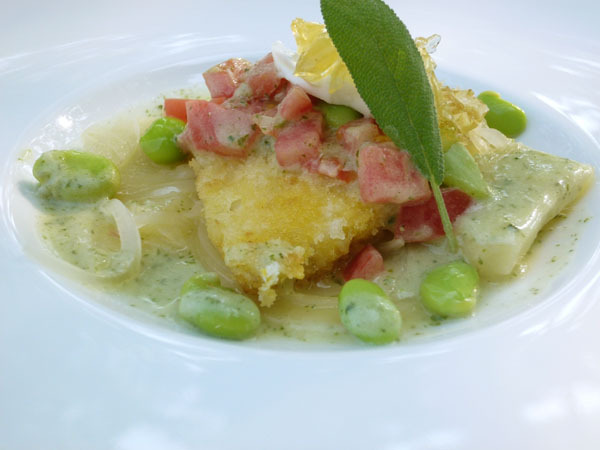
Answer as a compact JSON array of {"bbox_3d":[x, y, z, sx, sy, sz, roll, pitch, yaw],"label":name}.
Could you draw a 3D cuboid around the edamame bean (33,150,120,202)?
[{"bbox_3d":[-0.049,-0.011,0.181,0.019,0.011,0.011,6,33,8],"label":"edamame bean"}]

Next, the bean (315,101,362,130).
[{"bbox_3d":[0.008,-0.024,0.182,0.014,0.008,0.010,13,34,17],"label":"bean"}]

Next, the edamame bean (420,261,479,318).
[{"bbox_3d":[0.028,0.012,0.153,0.010,0.009,0.013,13,35,19],"label":"edamame bean"}]

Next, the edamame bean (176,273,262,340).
[{"bbox_3d":[-0.014,0.015,0.148,0.017,0.009,0.011,23,39,30],"label":"edamame bean"}]

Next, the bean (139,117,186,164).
[{"bbox_3d":[-0.031,-0.020,0.196,0.014,0.011,0.011,2,33,2],"label":"bean"}]

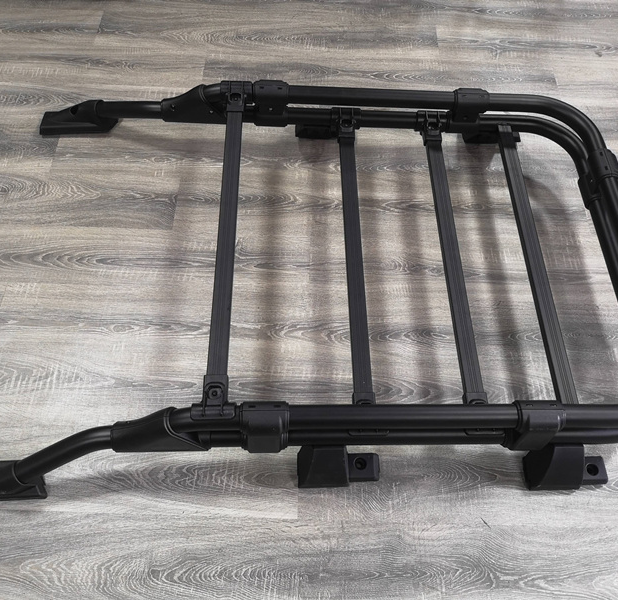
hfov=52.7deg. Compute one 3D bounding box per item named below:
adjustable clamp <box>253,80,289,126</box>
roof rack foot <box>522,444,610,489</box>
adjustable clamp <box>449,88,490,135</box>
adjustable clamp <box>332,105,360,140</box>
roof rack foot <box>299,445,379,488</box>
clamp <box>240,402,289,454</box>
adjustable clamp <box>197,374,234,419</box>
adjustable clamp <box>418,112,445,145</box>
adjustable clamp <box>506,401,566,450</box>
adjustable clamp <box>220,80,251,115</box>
[{"bbox_3d":[-0.110,-0.572,1.830,0.102,0.145,0.074,1,60,-2],"label":"adjustable clamp"},{"bbox_3d":[0.610,0.370,1.442,0.184,0.098,0.109,1,60,-2],"label":"roof rack foot"},{"bbox_3d":[0.473,-0.556,1.846,0.102,0.145,0.074,1,60,-2],"label":"adjustable clamp"},{"bbox_3d":[0.116,-0.520,1.861,0.088,0.063,0.097,1,60,-2],"label":"adjustable clamp"},{"bbox_3d":[0.070,0.362,1.423,0.185,0.098,0.108,1,60,-2],"label":"roof rack foot"},{"bbox_3d":[-0.095,0.274,1.339,0.102,0.145,0.074,1,60,-2],"label":"clamp"},{"bbox_3d":[-0.199,0.212,1.313,0.088,0.062,0.097,1,60,-2],"label":"adjustable clamp"},{"bbox_3d":[0.371,-0.518,1.871,0.088,0.063,0.097,1,60,-2],"label":"adjustable clamp"},{"bbox_3d":[0.490,0.280,1.361,0.102,0.145,0.074,1,60,-2],"label":"adjustable clamp"},{"bbox_3d":[-0.208,-0.562,1.762,0.088,0.062,0.097,1,60,-2],"label":"adjustable clamp"}]

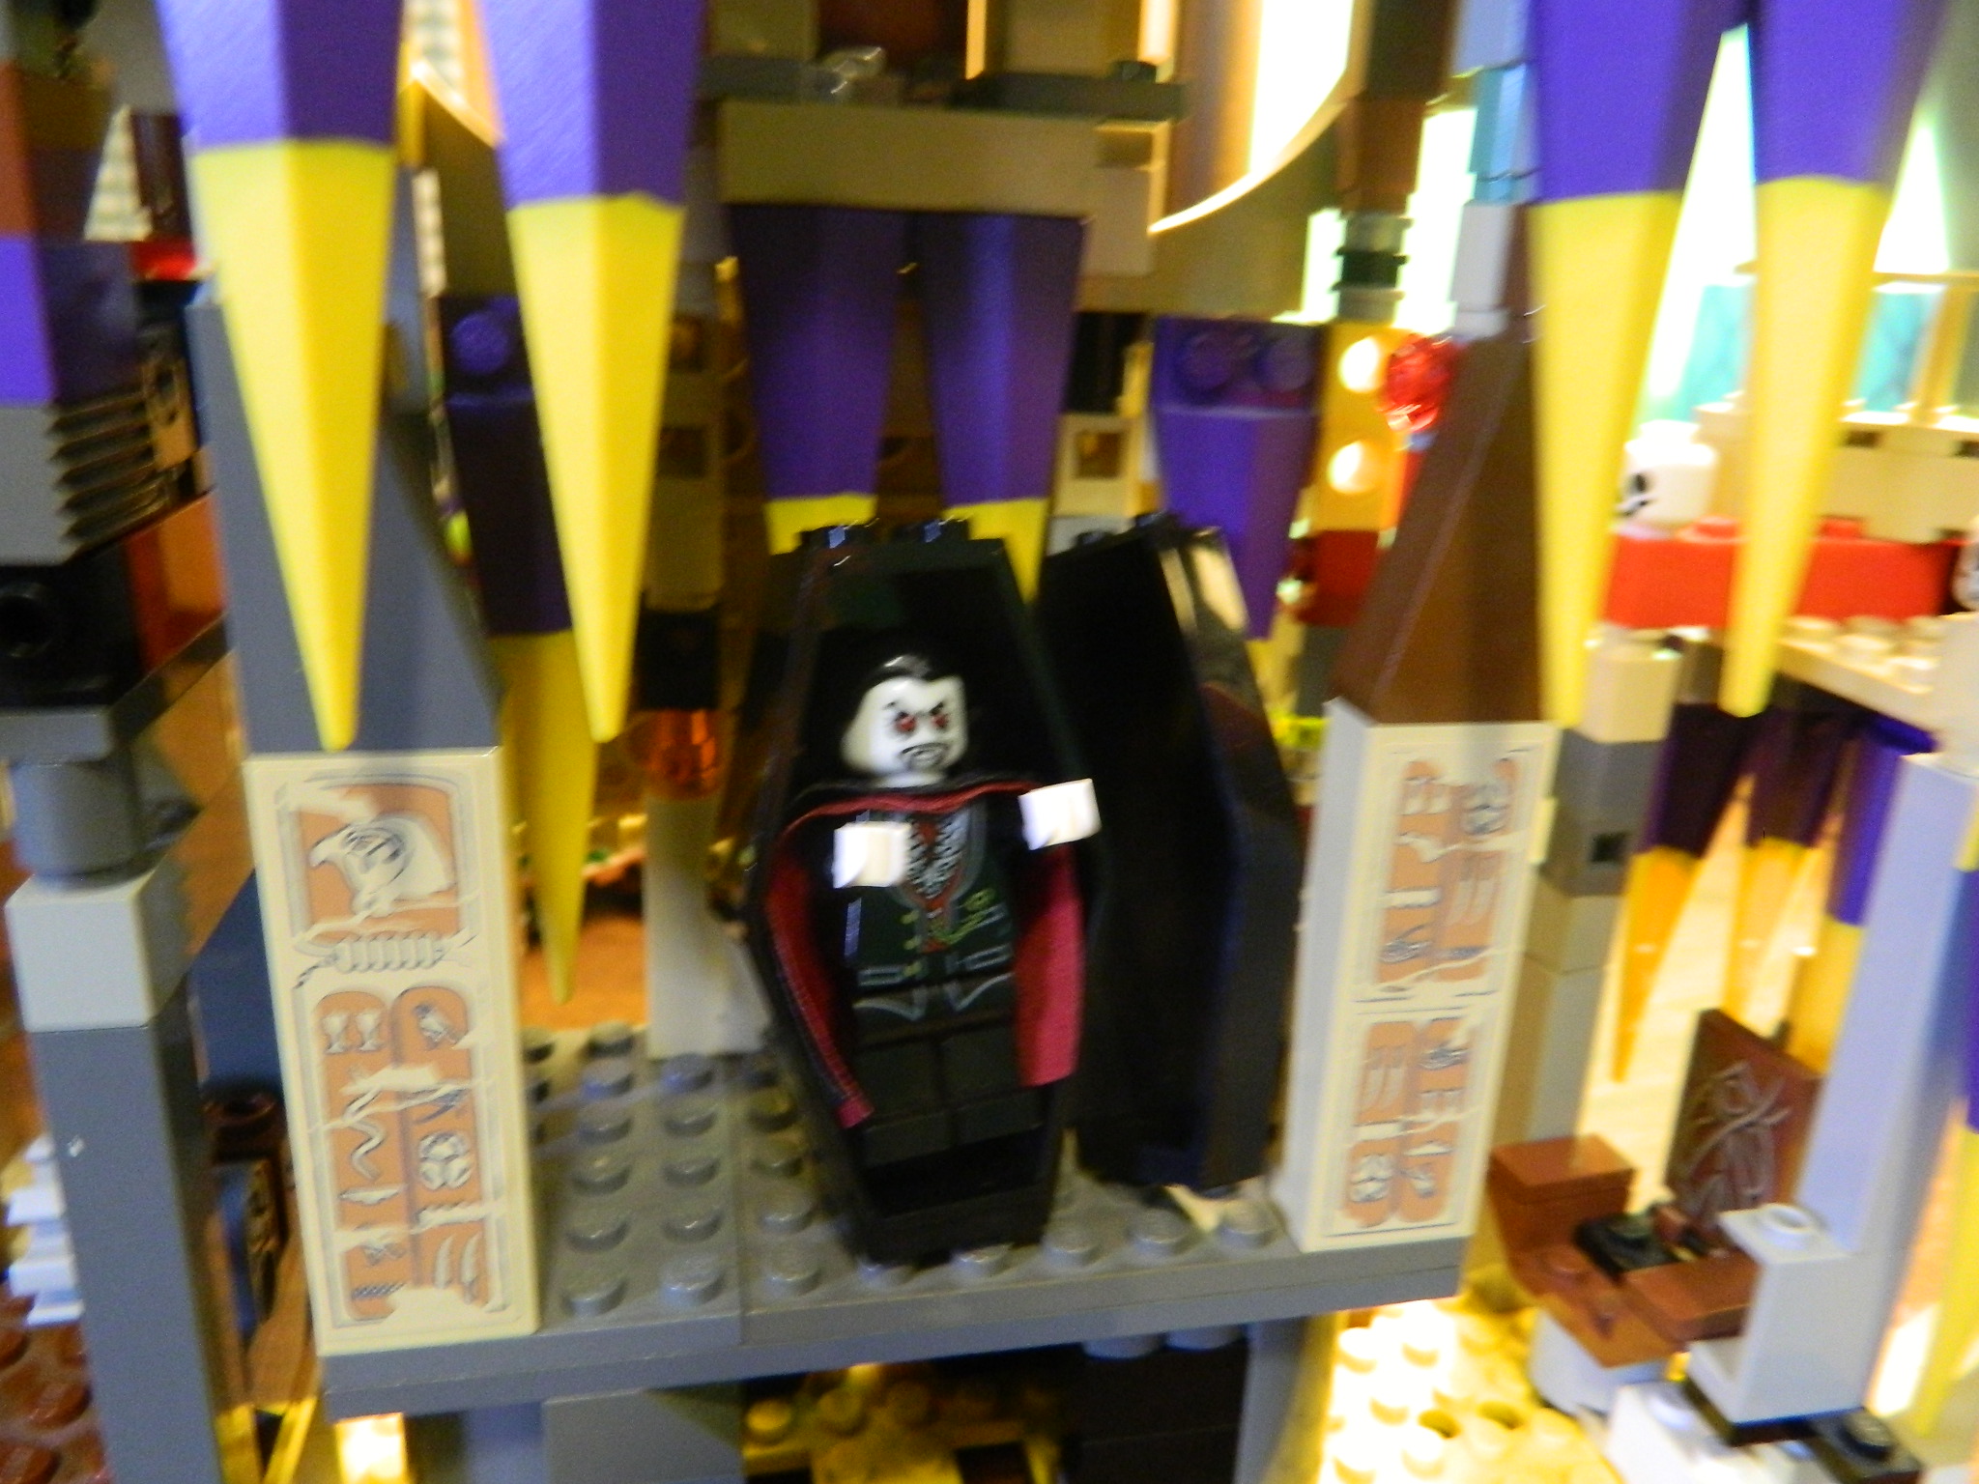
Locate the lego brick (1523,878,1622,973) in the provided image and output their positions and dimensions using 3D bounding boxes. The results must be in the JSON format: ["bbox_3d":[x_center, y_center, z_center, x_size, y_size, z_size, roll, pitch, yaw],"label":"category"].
[{"bbox_3d":[0.070,0.021,0.171,0.008,0.010,0.008,-2,18,-12],"label":"lego brick"}]

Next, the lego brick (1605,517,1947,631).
[{"bbox_3d":[0.079,-0.018,0.155,0.048,0.011,0.008,-1,18,-12],"label":"lego brick"}]

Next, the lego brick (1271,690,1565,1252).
[{"bbox_3d":[0.035,0.020,0.123,0.016,0.048,0.008,-1,18,-12],"label":"lego brick"}]

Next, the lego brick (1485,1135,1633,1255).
[{"bbox_3d":[0.074,0.059,0.185,0.016,0.010,0.008,-1,18,-12],"label":"lego brick"}]

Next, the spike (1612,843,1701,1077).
[{"bbox_3d":[0.086,0.030,0.189,0.010,0.034,0.009,-1,18,-12],"label":"spike"}]

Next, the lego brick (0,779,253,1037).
[{"bbox_3d":[-0.067,0.011,0.116,0.008,0.010,0.032,-1,18,-12],"label":"lego brick"}]

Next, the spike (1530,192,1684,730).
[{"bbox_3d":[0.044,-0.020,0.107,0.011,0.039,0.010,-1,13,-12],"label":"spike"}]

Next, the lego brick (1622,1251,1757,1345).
[{"bbox_3d":[0.085,0.067,0.170,0.016,0.003,0.008,-1,18,-12],"label":"lego brick"}]

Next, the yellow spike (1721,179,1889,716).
[{"bbox_3d":[0.061,-0.022,0.110,0.011,0.040,0.010,0,13,-13],"label":"yellow spike"}]

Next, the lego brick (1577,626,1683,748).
[{"bbox_3d":[0.076,-0.007,0.171,0.008,0.011,0.008,-1,18,-12],"label":"lego brick"}]

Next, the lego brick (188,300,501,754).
[{"bbox_3d":[-0.041,-0.014,0.095,0.016,0.029,0.008,-1,18,-12],"label":"lego brick"}]

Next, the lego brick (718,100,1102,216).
[{"bbox_3d":[-0.008,-0.050,0.125,0.032,0.009,0.008,-2,18,-12],"label":"lego brick"}]

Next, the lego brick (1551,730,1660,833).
[{"bbox_3d":[0.071,0.003,0.165,0.008,0.010,0.008,-2,18,-12],"label":"lego brick"}]

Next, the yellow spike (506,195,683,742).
[{"bbox_3d":[-0.022,-0.015,0.083,0.010,0.031,0.010,-2,18,-12],"label":"yellow spike"}]

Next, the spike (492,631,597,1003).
[{"bbox_3d":[-0.041,0.008,0.135,0.010,0.037,0.010,-2,18,-12],"label":"spike"}]

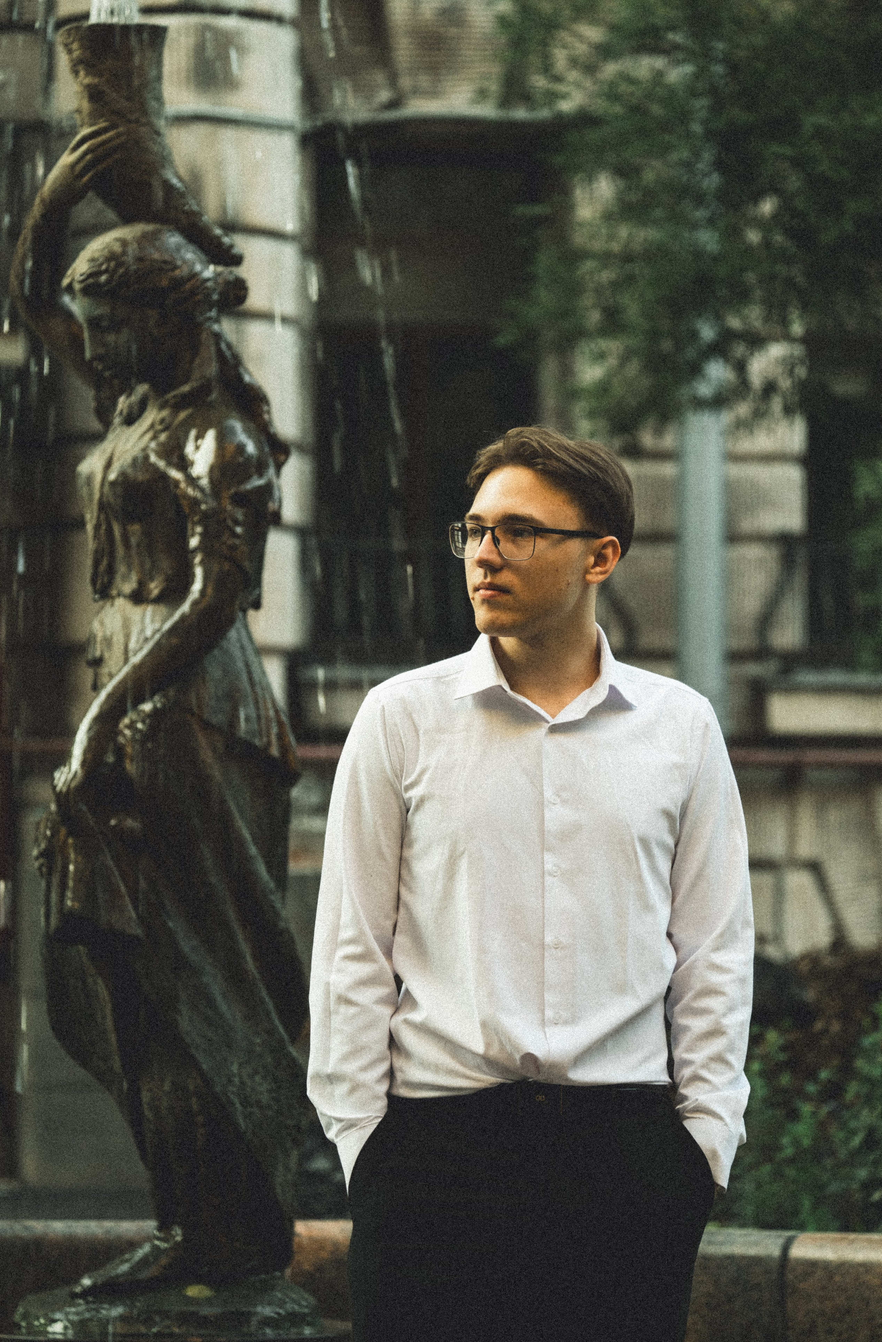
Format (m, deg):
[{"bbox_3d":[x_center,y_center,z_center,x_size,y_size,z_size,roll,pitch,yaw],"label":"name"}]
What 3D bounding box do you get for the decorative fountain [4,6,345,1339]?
[{"bbox_3d":[-0.422,0.014,9.600,0.510,2.060,0.520,0,1,-27],"label":"decorative fountain"}]

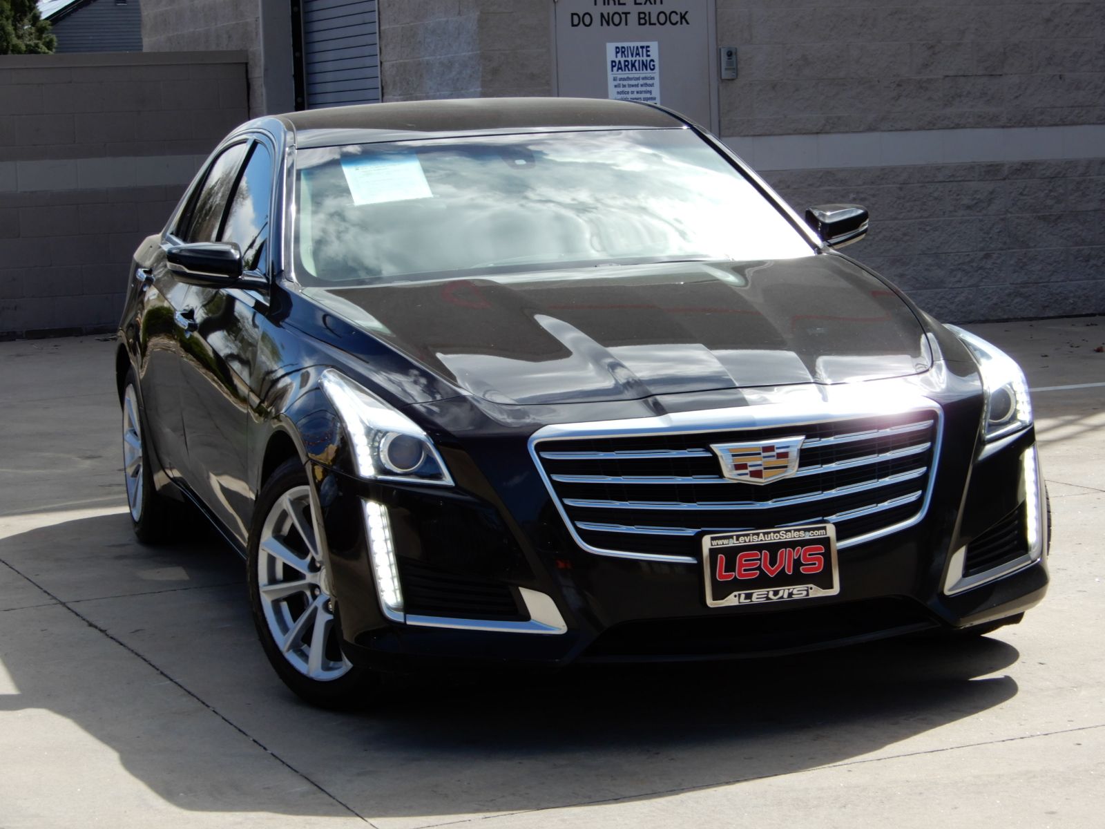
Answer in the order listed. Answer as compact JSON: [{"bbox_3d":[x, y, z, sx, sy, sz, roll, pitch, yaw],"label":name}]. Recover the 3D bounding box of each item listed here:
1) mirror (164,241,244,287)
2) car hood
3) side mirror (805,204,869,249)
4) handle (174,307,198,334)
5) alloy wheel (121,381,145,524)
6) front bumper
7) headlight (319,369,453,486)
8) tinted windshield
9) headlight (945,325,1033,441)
[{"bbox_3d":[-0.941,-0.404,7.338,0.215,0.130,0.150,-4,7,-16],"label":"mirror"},{"bbox_3d":[0.231,-0.231,6.679,1.480,0.220,1.300,-4,15,-16],"label":"car hood"},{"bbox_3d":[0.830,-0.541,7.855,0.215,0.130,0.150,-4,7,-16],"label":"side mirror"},{"bbox_3d":[-1.063,-0.276,7.860,0.065,0.055,0.220,-4,7,-16],"label":"handle"},{"bbox_3d":[-1.355,0.120,9.356,0.200,0.485,0.485,-4,7,-16],"label":"alloy wheel"},{"bbox_3d":[0.401,0.248,6.224,1.800,0.600,0.560,-4,7,-16],"label":"front bumper"},{"bbox_3d":[-0.389,0.029,6.226,0.200,0.250,0.550,-4,7,-16],"label":"headlight"},{"bbox_3d":[-0.028,-0.577,7.472,1.430,0.150,0.880,-4,34,-16],"label":"tinted windshield"},{"bbox_3d":[1.027,-0.081,6.640,0.200,0.250,0.550,-4,7,-16],"label":"headlight"}]

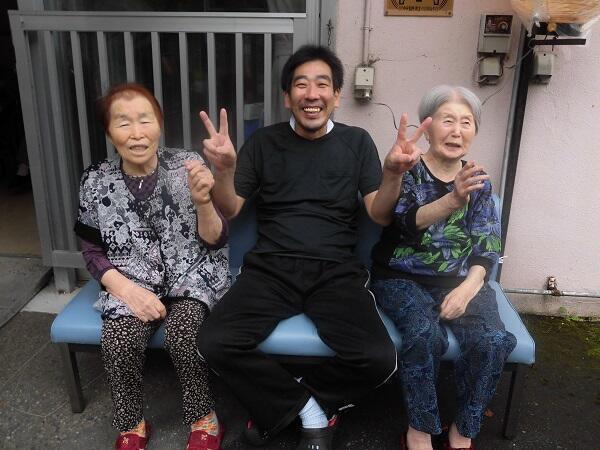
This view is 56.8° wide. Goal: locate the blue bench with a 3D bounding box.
[{"bbox_3d":[-0.022,0.288,1.971,1.510,0.733,0.554,2,19,3],"label":"blue bench"}]

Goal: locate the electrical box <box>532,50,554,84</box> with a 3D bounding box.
[{"bbox_3d":[0.994,-0.641,2.265,0.069,0.129,0.061,2,19,3],"label":"electrical box"}]

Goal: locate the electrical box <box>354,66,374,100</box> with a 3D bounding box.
[{"bbox_3d":[0.270,-0.596,2.329,0.074,0.130,0.064,2,19,3],"label":"electrical box"}]

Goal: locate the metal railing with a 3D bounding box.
[{"bbox_3d":[-0.593,-0.324,2.449,1.220,1.142,0.069,2,19,3],"label":"metal railing"}]

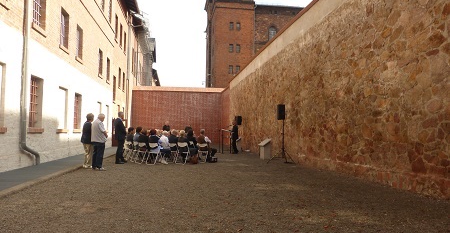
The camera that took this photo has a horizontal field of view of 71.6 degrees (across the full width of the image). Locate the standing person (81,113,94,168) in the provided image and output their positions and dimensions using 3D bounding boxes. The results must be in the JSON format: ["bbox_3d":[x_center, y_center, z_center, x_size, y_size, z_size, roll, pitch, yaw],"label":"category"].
[{"bbox_3d":[-4.288,0.769,9.723,0.340,1.700,0.480,3,-4,-43],"label":"standing person"}]

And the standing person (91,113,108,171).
[{"bbox_3d":[-3.740,0.752,9.300,0.520,1.690,0.400,-3,-4,43],"label":"standing person"}]

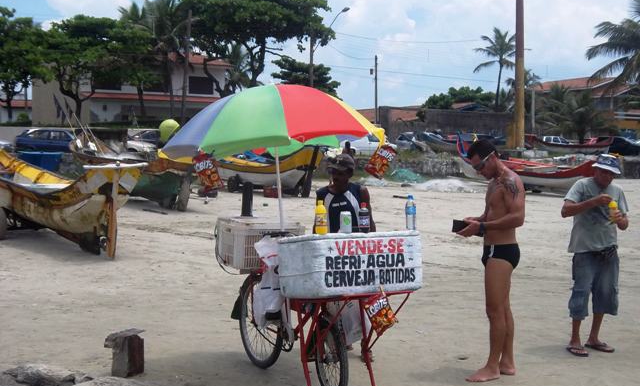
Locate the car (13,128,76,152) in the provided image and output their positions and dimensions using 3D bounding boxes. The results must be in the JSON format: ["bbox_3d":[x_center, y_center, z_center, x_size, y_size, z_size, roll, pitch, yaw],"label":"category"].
[{"bbox_3d":[-13.593,-2.615,45.000,4.050,1.400,1.660,-2,4,-33],"label":"car"}]

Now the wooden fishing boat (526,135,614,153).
[{"bbox_3d":[17.296,-3.349,60.000,5.900,1.300,1.500,0,2,5],"label":"wooden fishing boat"}]

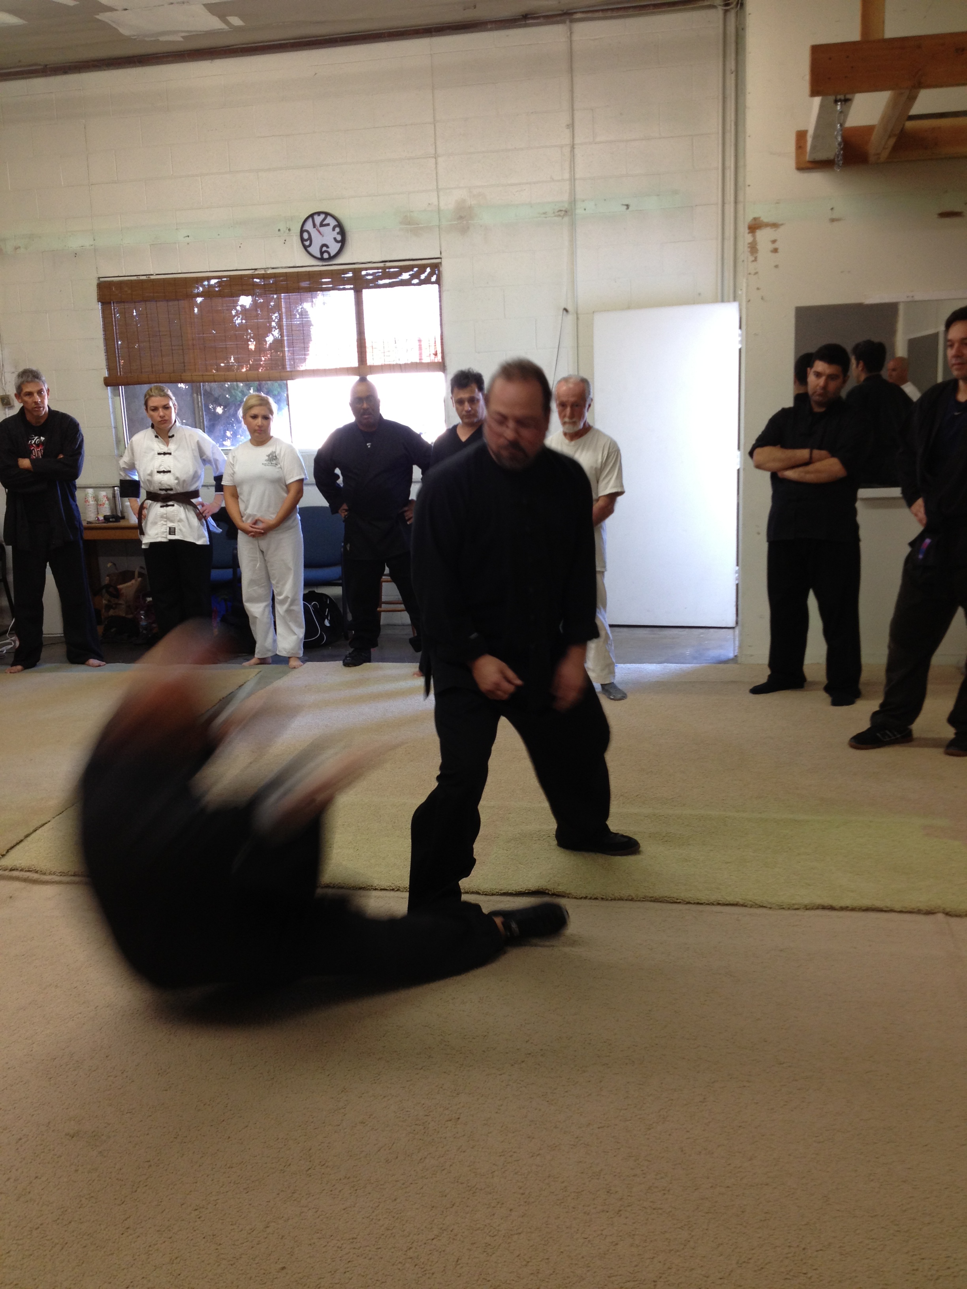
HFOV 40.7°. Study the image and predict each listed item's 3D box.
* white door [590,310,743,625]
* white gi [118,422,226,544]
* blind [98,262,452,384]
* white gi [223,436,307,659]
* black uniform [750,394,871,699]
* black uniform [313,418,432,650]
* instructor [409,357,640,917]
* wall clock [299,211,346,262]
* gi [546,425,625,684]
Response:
[{"bbox_3d":[1.172,-1.111,8.343,0.905,2.030,0.050,0,13,13],"label":"white door"},{"bbox_3d":[-1.869,-0.967,7.829,0.640,0.730,0.340,-2,11,-1],"label":"white gi"},{"bbox_3d":[-1.441,-2.127,8.694,2.440,0.730,0.080,1,12,14],"label":"blind"},{"bbox_3d":[-1.258,-0.561,7.761,0.490,1.335,0.300,-3,11,-3],"label":"white gi"},{"bbox_3d":[1.618,-0.497,6.489,0.580,1.490,0.400,5,13,30],"label":"black uniform"},{"bbox_3d":[-0.624,-0.636,7.678,0.700,1.390,0.420,0,12,9],"label":"black uniform"},{"bbox_3d":[0.124,-0.027,4.106,0.750,1.700,0.780,-4,11,-7],"label":"instructor"},{"bbox_3d":[-1.052,-2.670,8.532,0.312,0.312,0.045,1,12,14],"label":"wall clock"},{"bbox_3d":[0.453,-0.447,6.747,0.560,1.360,0.320,-1,11,6],"label":"gi"}]

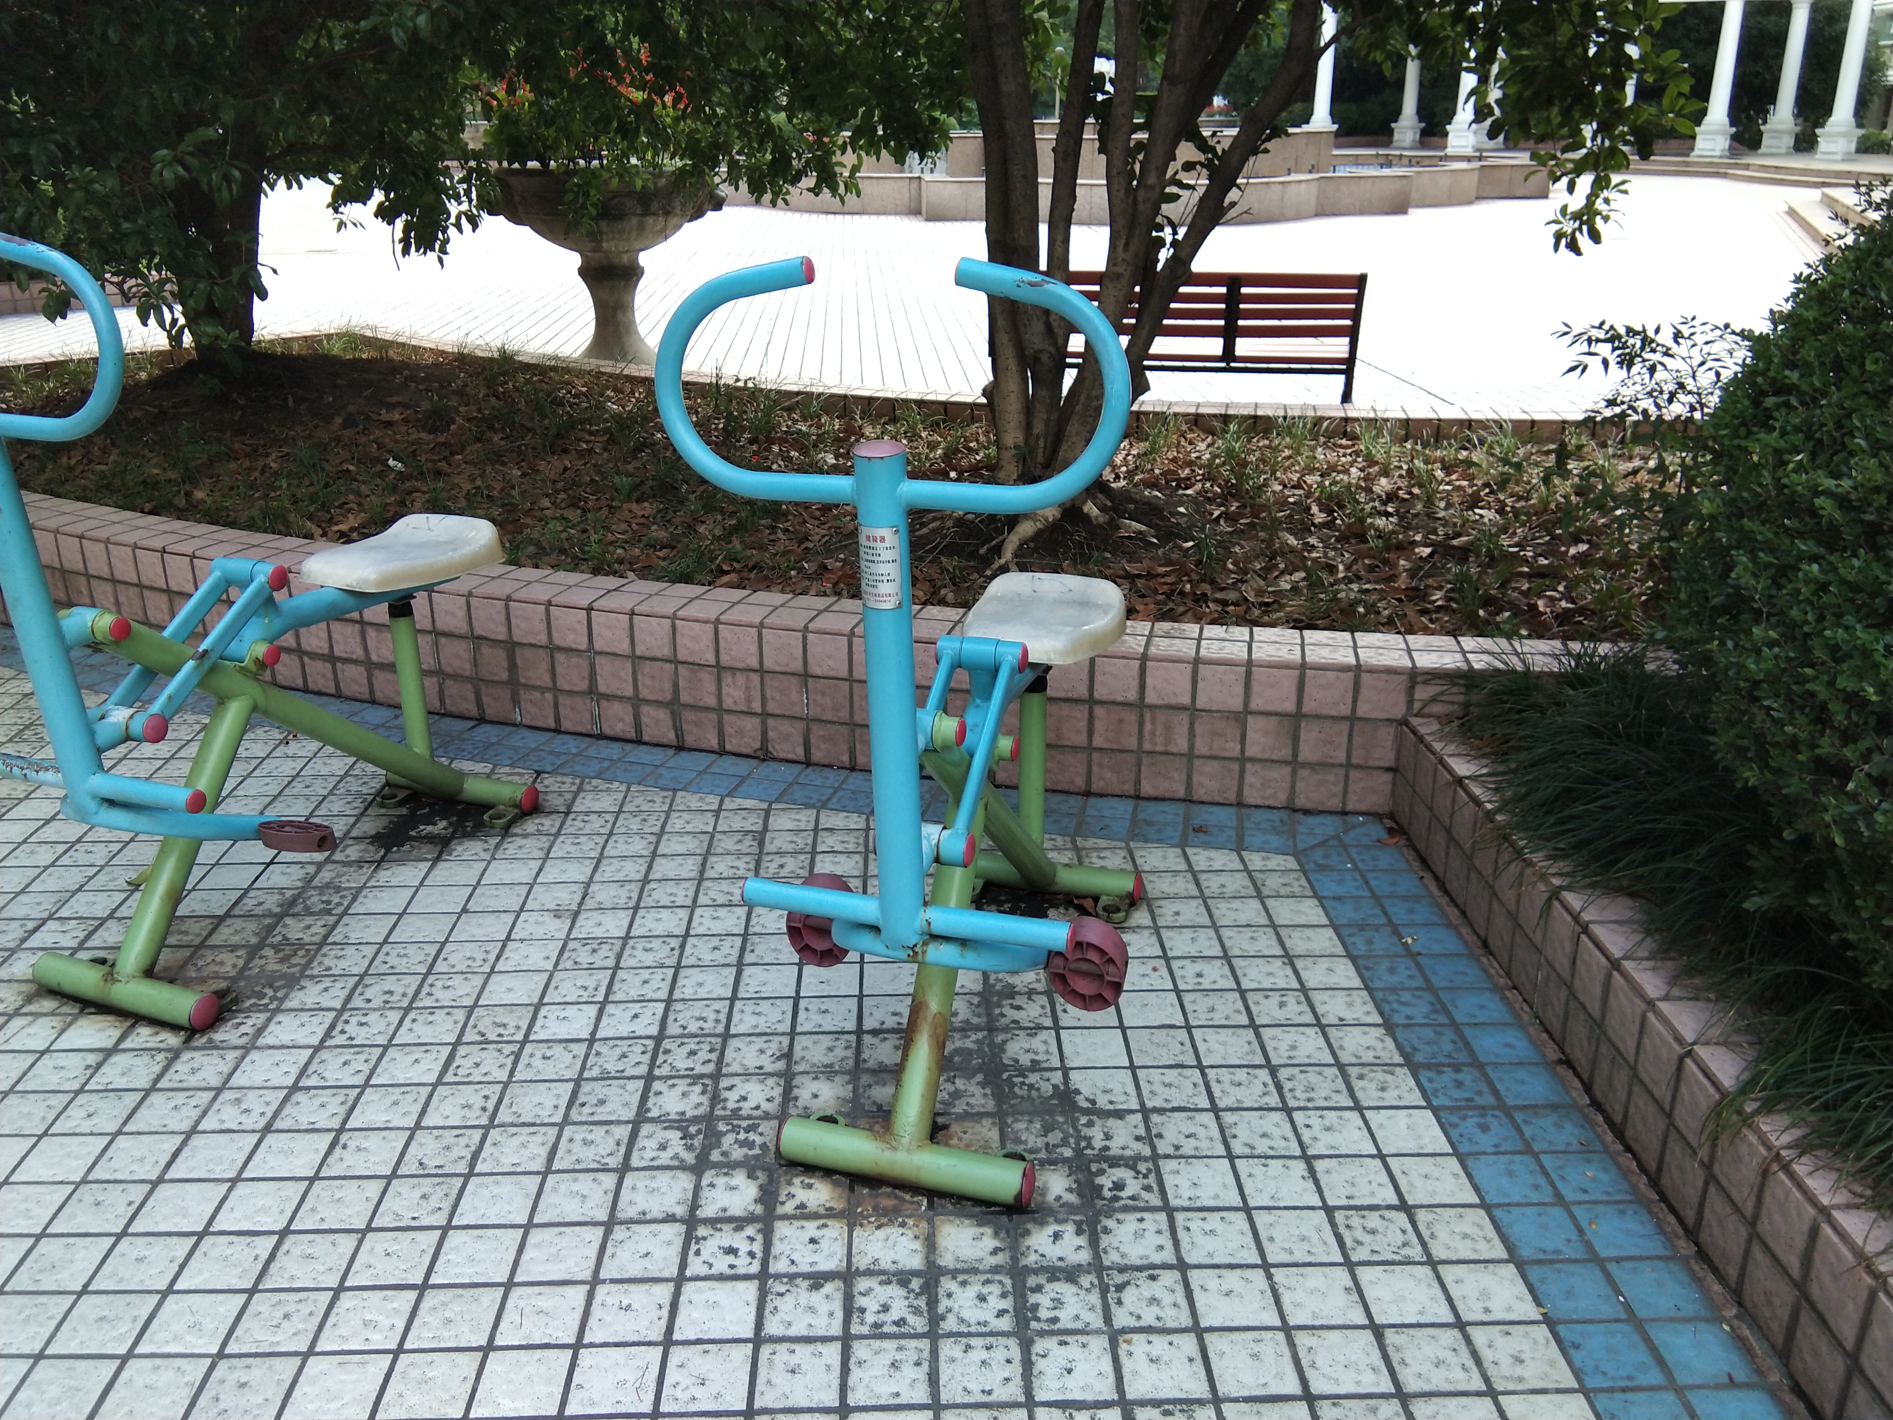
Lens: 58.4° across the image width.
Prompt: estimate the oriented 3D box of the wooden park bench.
[{"bbox_3d":[0.957,-1.466,7.143,1.510,0.780,0.560,2,20,6],"label":"wooden park bench"}]

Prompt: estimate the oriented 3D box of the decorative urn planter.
[{"bbox_3d":[-1.658,-2.138,8.529,1.150,1.080,1.150,0,20,0],"label":"decorative urn planter"}]

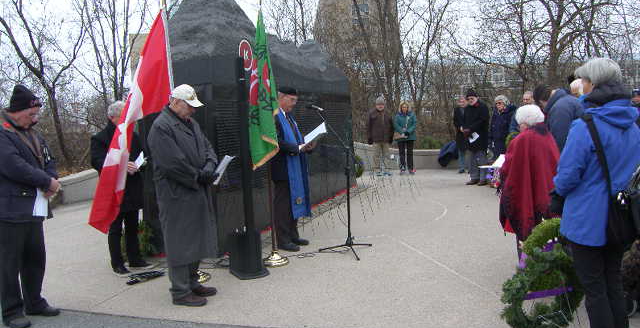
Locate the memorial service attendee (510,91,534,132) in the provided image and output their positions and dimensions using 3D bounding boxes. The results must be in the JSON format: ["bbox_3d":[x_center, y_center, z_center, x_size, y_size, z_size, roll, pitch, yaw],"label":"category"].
[{"bbox_3d":[3.379,-0.334,8.415,0.520,1.680,0.380,2,7,37],"label":"memorial service attendee"}]

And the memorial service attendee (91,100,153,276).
[{"bbox_3d":[-1.876,0.197,4.951,0.420,1.640,0.520,3,8,35],"label":"memorial service attendee"}]

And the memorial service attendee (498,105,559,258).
[{"bbox_3d":[1.816,0.243,4.484,0.420,1.500,0.540,5,9,45],"label":"memorial service attendee"}]

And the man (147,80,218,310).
[{"bbox_3d":[-1.064,0.246,4.103,0.430,1.700,0.520,1,7,23],"label":"man"}]

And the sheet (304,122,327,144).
[{"bbox_3d":[-0.047,-0.317,5.380,0.280,0.020,0.216,-34,28,-3],"label":"sheet"}]

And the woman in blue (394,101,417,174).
[{"bbox_3d":[1.872,-0.564,11.418,0.500,1.630,0.340,-1,6,6],"label":"woman in blue"}]

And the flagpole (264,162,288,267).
[{"bbox_3d":[-0.501,-0.300,5.070,0.260,2.594,0.260,-3,6,0],"label":"flagpole"}]

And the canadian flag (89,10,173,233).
[{"bbox_3d":[-1.634,-0.366,4.463,0.720,1.900,0.300,-1,7,3],"label":"canadian flag"}]

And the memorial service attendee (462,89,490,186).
[{"bbox_3d":[2.888,-0.513,9.614,0.540,1.760,0.400,4,8,37],"label":"memorial service attendee"}]

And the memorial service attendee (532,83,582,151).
[{"bbox_3d":[2.620,-0.013,5.644,0.480,1.700,0.550,2,7,24],"label":"memorial service attendee"}]

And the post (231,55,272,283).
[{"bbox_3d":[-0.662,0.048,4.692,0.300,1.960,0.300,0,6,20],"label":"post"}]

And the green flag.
[{"bbox_3d":[-0.536,-0.707,4.911,0.300,1.530,0.220,-2,6,-6],"label":"green flag"}]

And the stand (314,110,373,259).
[{"bbox_3d":[0.256,0.197,5.296,0.600,1.460,0.540,-2,6,-3],"label":"stand"}]

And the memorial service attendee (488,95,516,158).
[{"bbox_3d":[3.199,-0.364,9.018,0.380,1.630,0.500,-7,8,-40],"label":"memorial service attendee"}]

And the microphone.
[{"bbox_3d":[-0.048,-0.602,5.517,0.185,0.050,0.050,17,8,4],"label":"microphone"}]

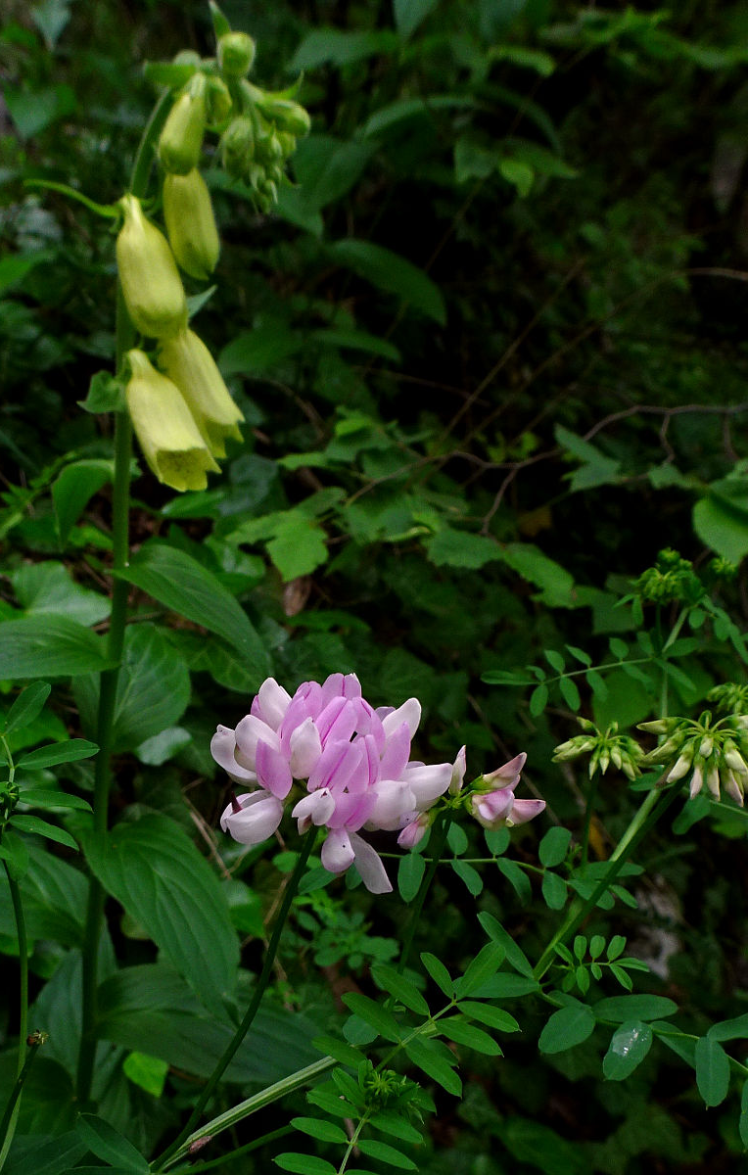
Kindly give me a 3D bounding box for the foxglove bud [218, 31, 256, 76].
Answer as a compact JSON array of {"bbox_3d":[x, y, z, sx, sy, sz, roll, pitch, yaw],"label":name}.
[{"bbox_3d":[-0.046,-0.176,0.270,0.012,0.013,0.012,-9,36,-20],"label":"foxglove bud"}]

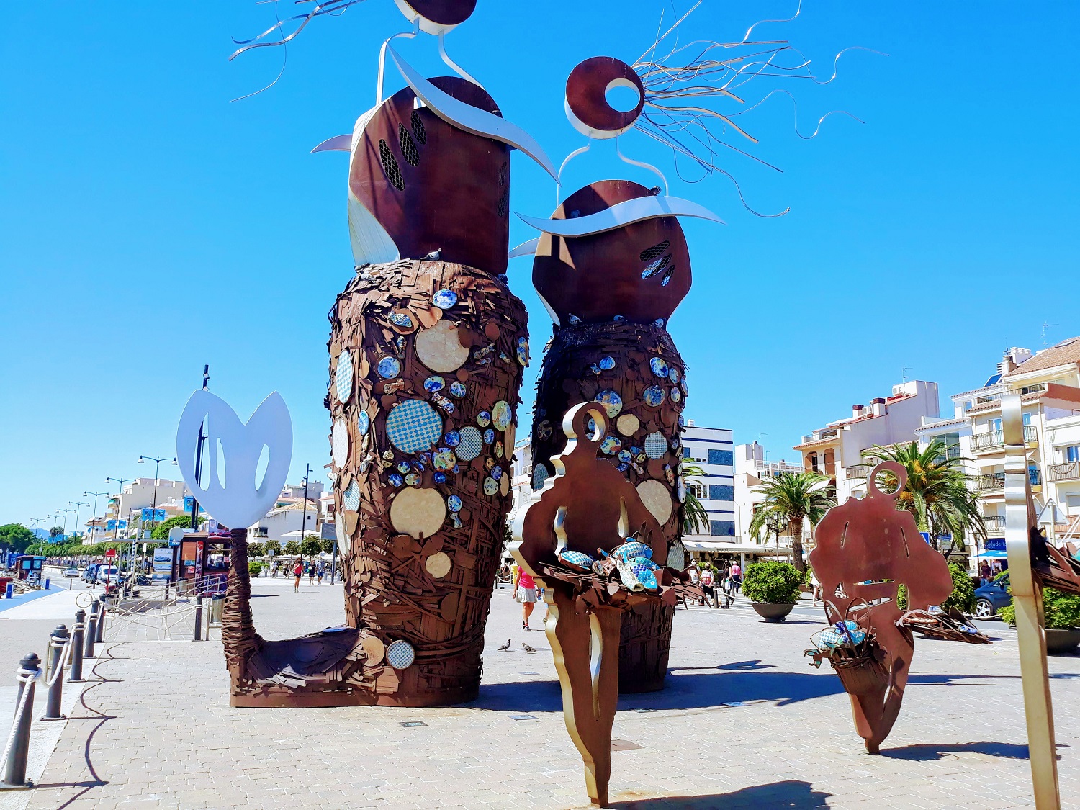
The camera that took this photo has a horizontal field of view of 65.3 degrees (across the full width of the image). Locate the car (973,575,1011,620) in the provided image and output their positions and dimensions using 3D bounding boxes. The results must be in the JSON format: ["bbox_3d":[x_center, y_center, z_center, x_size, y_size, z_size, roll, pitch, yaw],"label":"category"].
[{"bbox_3d":[14.319,5.801,25.886,4.050,1.450,1.700,1,-11,-2],"label":"car"}]

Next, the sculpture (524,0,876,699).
[{"bbox_3d":[2.007,-1.008,11.249,4.700,9.100,2.150,1,-11,-4],"label":"sculpture"}]

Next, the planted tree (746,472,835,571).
[{"bbox_3d":[12.498,6.421,41.730,4.400,6.299,4.400,1,-11,0],"label":"planted tree"}]

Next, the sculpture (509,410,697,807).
[{"bbox_3d":[0.516,1.218,5.415,1.280,2.595,0.570,10,-14,-38],"label":"sculpture"}]

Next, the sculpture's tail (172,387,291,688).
[{"bbox_3d":[-3.391,1.513,9.204,1.300,3.320,0.500,2,-11,-8],"label":"sculpture's tail"}]

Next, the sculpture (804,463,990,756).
[{"bbox_3d":[2.848,1.636,6.926,1.310,2.423,0.720,0,-11,8],"label":"sculpture"}]

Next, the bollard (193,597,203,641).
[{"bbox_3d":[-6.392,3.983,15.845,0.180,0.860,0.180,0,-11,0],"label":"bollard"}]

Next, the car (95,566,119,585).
[{"bbox_3d":[-40.598,15.859,78.974,1.800,1.750,4.350,7,-12,-31],"label":"car"}]

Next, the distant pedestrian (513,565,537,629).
[{"bbox_3d":[-0.327,4.210,19.037,0.580,1.670,0.420,2,-11,-8],"label":"distant pedestrian"}]

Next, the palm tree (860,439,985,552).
[{"bbox_3d":[13.030,4.175,28.967,4.600,5.997,4.600,1,-11,0],"label":"palm tree"}]

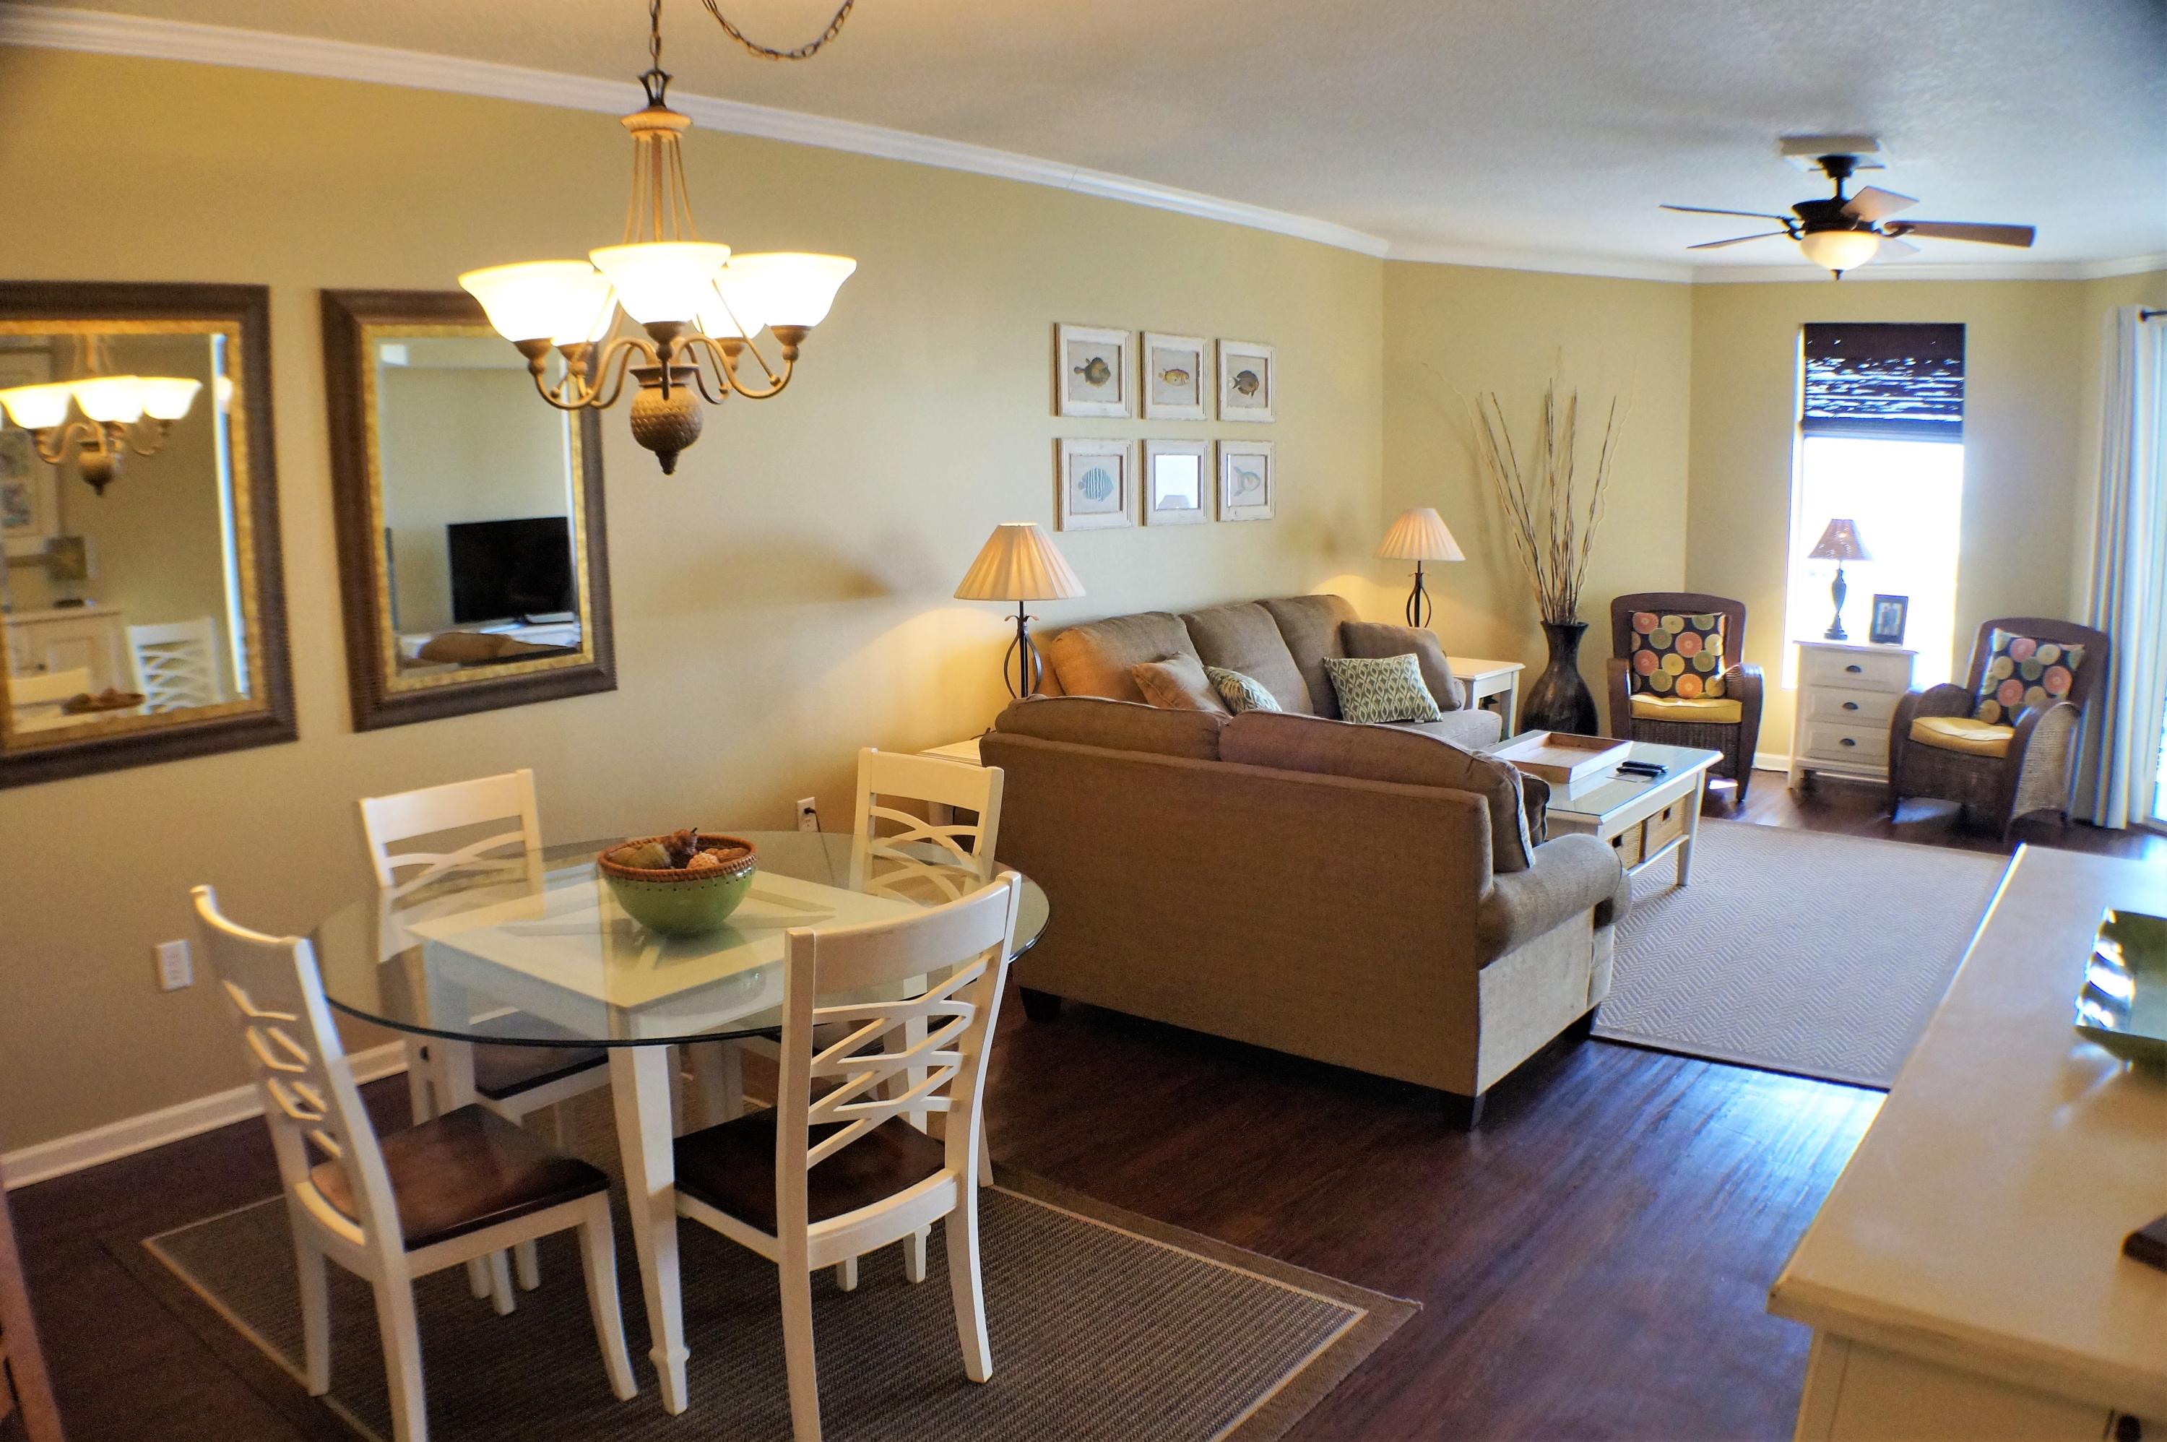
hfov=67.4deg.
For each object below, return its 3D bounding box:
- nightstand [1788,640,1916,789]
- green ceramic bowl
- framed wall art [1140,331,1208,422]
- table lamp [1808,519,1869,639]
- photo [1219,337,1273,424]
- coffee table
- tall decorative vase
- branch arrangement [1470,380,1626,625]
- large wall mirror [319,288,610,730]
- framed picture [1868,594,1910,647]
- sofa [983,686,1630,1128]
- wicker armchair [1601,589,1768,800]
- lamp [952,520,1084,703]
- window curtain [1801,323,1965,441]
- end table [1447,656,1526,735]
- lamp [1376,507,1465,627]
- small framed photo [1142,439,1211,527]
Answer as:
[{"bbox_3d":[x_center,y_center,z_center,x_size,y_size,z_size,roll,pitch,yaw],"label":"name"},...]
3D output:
[{"bbox_3d":[3.640,-0.011,7.542,0.430,0.720,0.600,-9,12,-42],"label":"nightstand"},{"bbox_3d":[-0.733,0.303,2.956,0.299,0.145,0.299,-1,9,0],"label":"green ceramic bowl"},{"bbox_3d":[0.355,-1.346,6.340,0.035,0.330,0.380,7,12,41],"label":"framed wall art"},{"bbox_3d":[3.547,-0.663,7.617,0.313,0.574,0.313,6,12,37],"label":"table lamp"},{"bbox_3d":[0.717,-1.466,7.034,0.035,0.342,0.421,7,12,37],"label":"photo"},{"bbox_3d":[1.700,0.411,5.877,0.820,0.460,1.370,6,12,37],"label":"coffee table"},{"bbox_3d":[2.378,-0.121,8.105,0.384,0.758,0.384,7,12,37],"label":"tall decorative vase"},{"bbox_3d":[2.235,-1.047,7.811,0.773,1.193,0.600,6,12,37],"label":"branch arrangement"},{"bbox_3d":[-1.546,-0.550,4.172,0.047,1.060,0.793,7,12,37],"label":"large wall mirror"},{"bbox_3d":[3.659,-0.459,7.385,0.090,0.236,0.172,-9,12,-42],"label":"framed picture"},{"bbox_3d":[0.596,0.393,4.522,1.554,0.903,1.013,7,12,37],"label":"sofa"},{"bbox_3d":[2.826,-0.135,7.703,0.724,0.916,0.722,2,10,16],"label":"wicker armchair"},{"bbox_3d":[-0.211,-0.306,5.797,0.450,0.799,0.450,-1,9,0],"label":"lamp"},{"bbox_3d":[3.761,-1.591,7.610,0.761,0.534,0.079,7,12,37],"label":"window curtain"},{"bbox_3d":[1.725,0.034,7.850,0.620,0.585,0.523,6,12,37],"label":"end table"},{"bbox_3d":[1.633,-0.654,7.904,0.450,0.767,0.450,6,12,37],"label":"lamp"},{"bbox_3d":[0.392,-0.977,6.679,0.035,0.349,0.436,7,12,37],"label":"small framed photo"}]

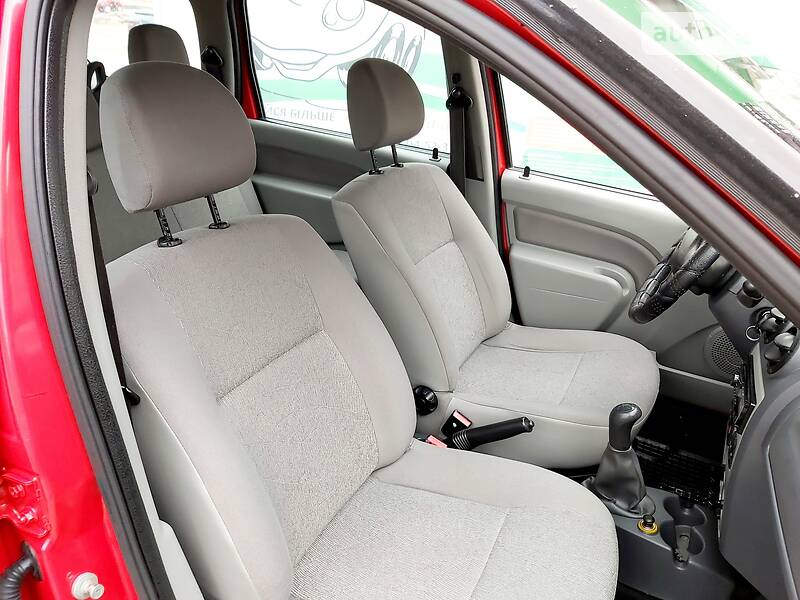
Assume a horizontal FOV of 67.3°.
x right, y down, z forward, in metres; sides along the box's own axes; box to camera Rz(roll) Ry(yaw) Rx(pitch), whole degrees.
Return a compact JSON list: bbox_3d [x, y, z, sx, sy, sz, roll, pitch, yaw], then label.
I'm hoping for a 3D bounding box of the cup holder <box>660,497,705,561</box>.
[{"bbox_3d":[0.546,0.455,1.162,0.084,0.066,0.168,14,23,22],"label":"cup holder"}]

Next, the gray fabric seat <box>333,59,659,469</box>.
[{"bbox_3d":[0.267,-0.112,1.555,0.882,0.903,0.530,14,23,22],"label":"gray fabric seat"}]

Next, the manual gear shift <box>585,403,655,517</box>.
[{"bbox_3d":[0.448,0.304,1.176,0.143,0.214,0.117,14,23,22],"label":"manual gear shift"}]

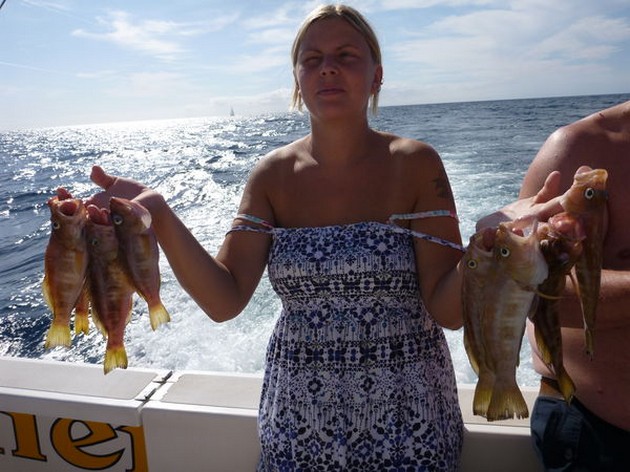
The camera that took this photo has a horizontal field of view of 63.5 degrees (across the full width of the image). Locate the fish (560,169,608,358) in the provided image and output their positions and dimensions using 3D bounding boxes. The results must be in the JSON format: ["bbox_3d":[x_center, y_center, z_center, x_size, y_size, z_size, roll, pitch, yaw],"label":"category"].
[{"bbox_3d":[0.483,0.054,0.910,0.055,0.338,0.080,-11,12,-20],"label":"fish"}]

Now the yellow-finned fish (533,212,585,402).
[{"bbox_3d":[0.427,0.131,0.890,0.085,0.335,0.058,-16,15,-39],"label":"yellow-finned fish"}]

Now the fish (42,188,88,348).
[{"bbox_3d":[-0.475,0.067,0.970,0.082,0.302,0.050,5,12,-18],"label":"fish"}]

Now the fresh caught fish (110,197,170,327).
[{"bbox_3d":[-0.324,0.054,0.950,0.076,0.247,0.048,-10,12,-9],"label":"fresh caught fish"}]

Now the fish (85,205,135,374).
[{"bbox_3d":[-0.389,0.105,0.960,0.084,0.319,0.052,-5,12,-13],"label":"fish"}]

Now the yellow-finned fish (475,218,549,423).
[{"bbox_3d":[0.319,0.138,0.830,0.092,0.315,0.055,4,15,26],"label":"yellow-finned fish"}]

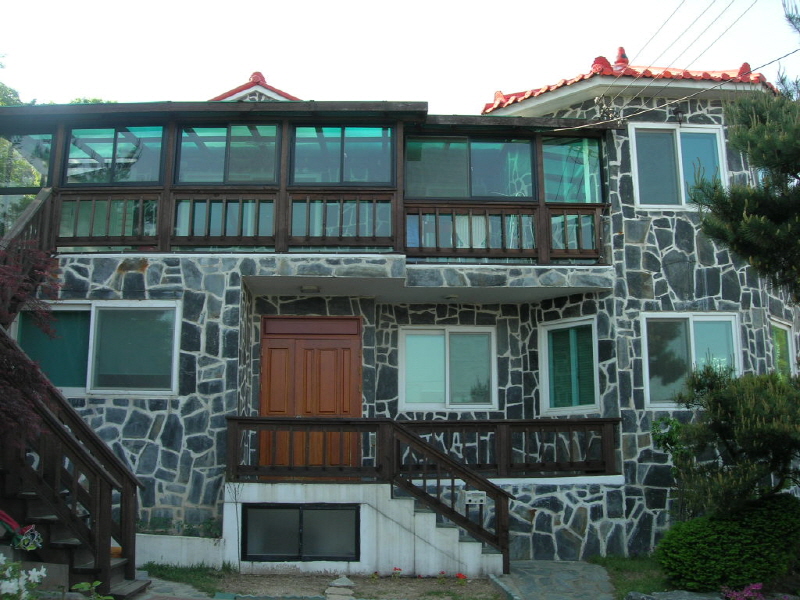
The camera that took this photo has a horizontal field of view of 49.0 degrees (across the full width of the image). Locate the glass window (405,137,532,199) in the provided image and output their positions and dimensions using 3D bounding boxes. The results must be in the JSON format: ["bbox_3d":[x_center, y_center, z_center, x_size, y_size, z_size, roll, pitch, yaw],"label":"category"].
[{"bbox_3d":[0.992,-1.897,12.715,1.856,0.940,0.100,0,-11,-1],"label":"glass window"}]

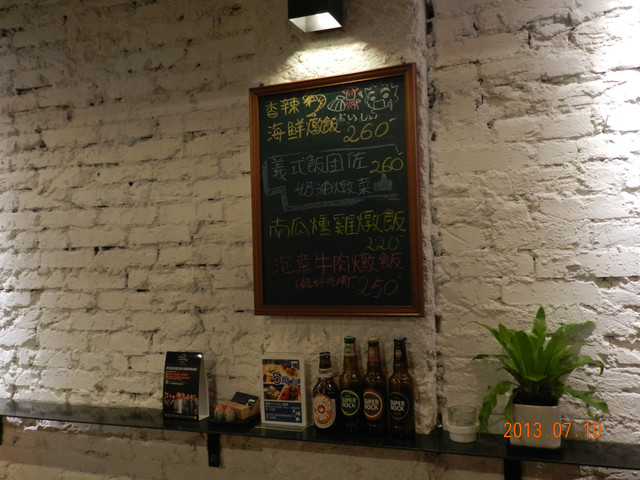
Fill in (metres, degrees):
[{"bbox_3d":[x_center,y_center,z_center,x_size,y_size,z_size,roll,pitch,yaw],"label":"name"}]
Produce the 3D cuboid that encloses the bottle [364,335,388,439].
[{"bbox_3d":[0.135,0.362,1.463,0.060,0.232,0.060,-3,-3,21],"label":"bottle"}]

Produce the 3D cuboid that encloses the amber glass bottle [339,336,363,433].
[{"bbox_3d":[0.077,0.365,1.487,0.060,0.232,0.060,-1,-3,0],"label":"amber glass bottle"}]

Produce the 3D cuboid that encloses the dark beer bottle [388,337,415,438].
[{"bbox_3d":[0.198,0.359,1.435,0.060,0.232,0.060,-3,-3,21],"label":"dark beer bottle"}]

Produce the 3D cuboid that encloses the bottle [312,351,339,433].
[{"bbox_3d":[0.015,0.386,1.505,0.066,0.195,0.066,-1,-3,0],"label":"bottle"}]

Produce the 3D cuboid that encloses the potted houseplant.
[{"bbox_3d":[0.487,0.308,1.300,0.280,0.305,0.230,-3,-3,21],"label":"potted houseplant"}]

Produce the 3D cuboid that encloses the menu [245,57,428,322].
[{"bbox_3d":[0.034,-0.116,1.541,0.463,0.625,0.025,-3,-3,21],"label":"menu"}]

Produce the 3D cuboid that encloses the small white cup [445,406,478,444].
[{"bbox_3d":[0.338,0.435,1.397,0.075,0.070,0.075,-3,-3,21],"label":"small white cup"}]

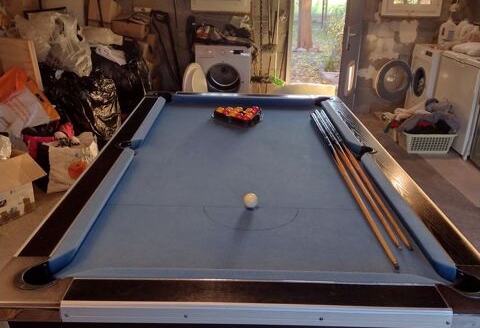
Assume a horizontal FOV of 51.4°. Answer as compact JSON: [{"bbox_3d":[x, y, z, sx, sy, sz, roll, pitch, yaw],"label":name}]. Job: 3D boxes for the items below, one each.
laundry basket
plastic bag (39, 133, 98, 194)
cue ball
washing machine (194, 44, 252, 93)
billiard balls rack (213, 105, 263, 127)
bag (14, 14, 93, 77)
[{"bbox_3d":[1.798,-0.271,4.899,0.520,0.250,0.380,1,20,-1],"label":"laundry basket"},{"bbox_3d":[-1.286,-0.035,3.769,0.400,0.410,0.200,-10,23,-30],"label":"plastic bag"},{"bbox_3d":[0.036,0.120,1.652,0.050,0.050,0.050,1,20,-1],"label":"cue ball"},{"bbox_3d":[-0.198,-0.950,5.745,0.600,0.850,0.570,1,20,-1],"label":"washing machine"},{"bbox_3d":[0.016,-0.279,2.757,0.290,0.055,0.265,-3,20,-13],"label":"billiard balls rack"},{"bbox_3d":[-1.632,-1.054,4.390,0.620,0.520,0.420,-5,21,-19],"label":"bag"}]

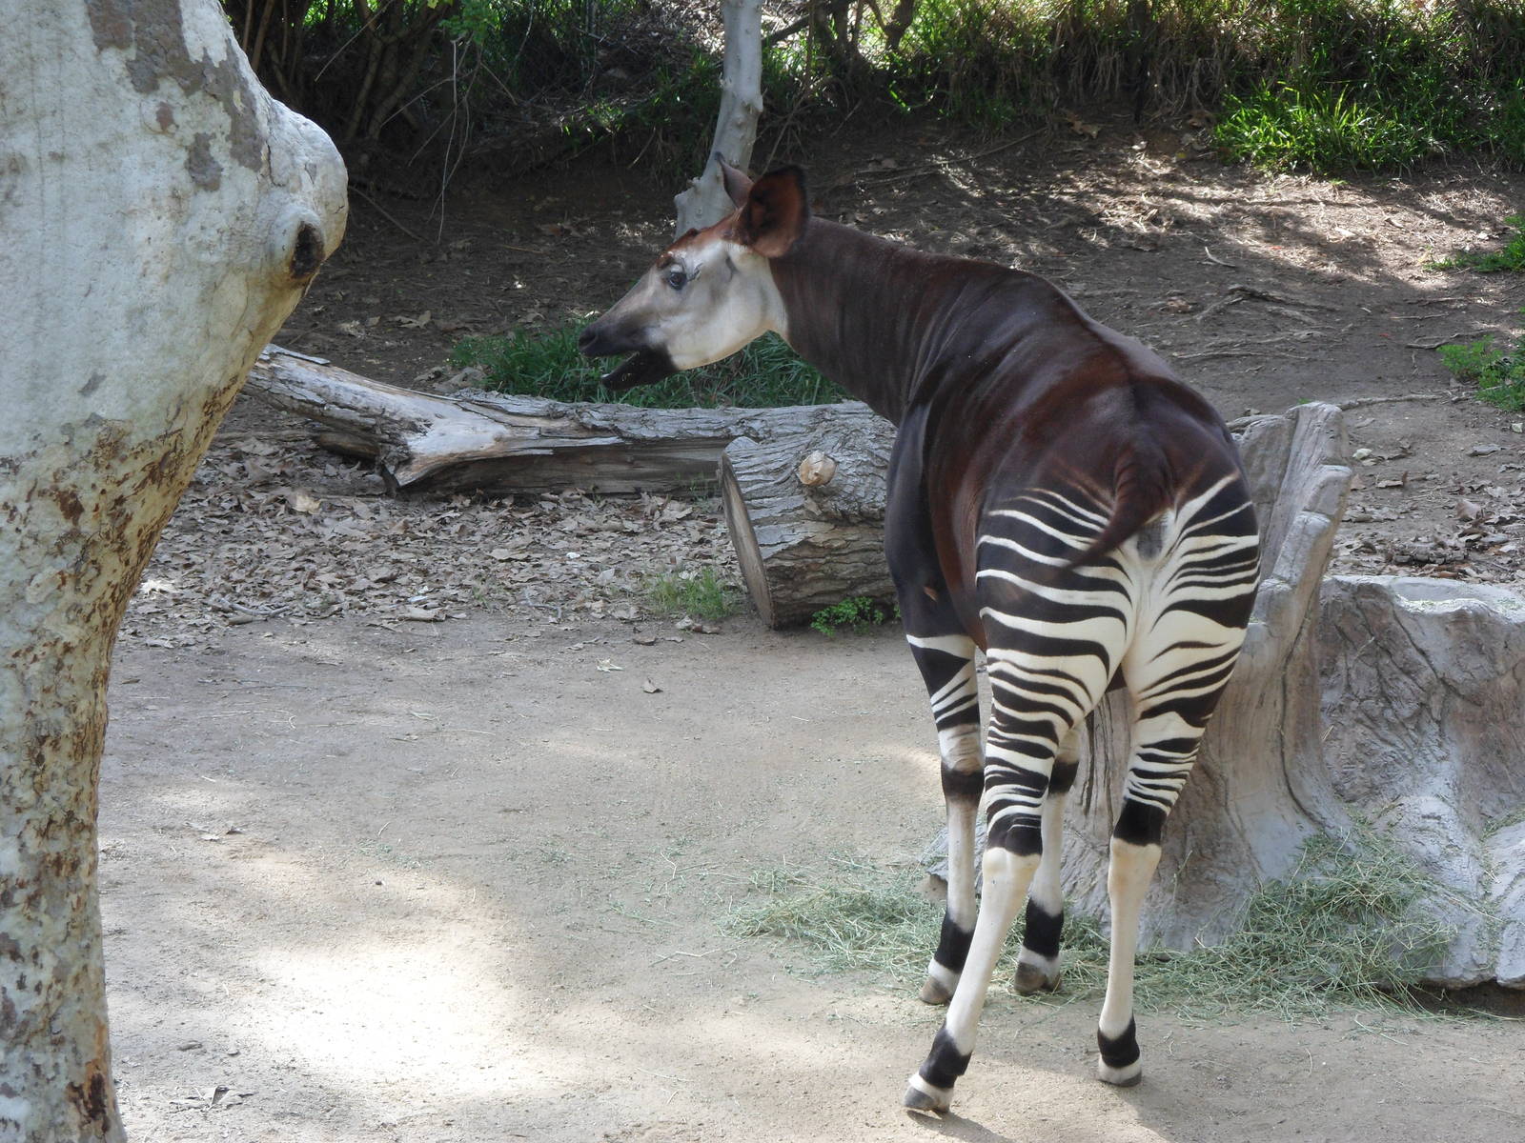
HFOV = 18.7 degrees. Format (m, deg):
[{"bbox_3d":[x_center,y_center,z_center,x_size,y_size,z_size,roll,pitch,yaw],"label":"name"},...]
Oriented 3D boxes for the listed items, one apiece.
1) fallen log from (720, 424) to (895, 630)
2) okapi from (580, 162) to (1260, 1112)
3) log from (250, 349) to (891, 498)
[{"bbox_3d":[0.348,-0.167,16.400,0.950,0.660,0.660,-1,6,-9],"label":"fallen log"},{"bbox_3d":[0.326,0.076,9.770,1.038,1.830,1.722,-2,6,-16],"label":"okapi"},{"bbox_3d":[-0.822,-0.601,18.600,2.850,0.500,0.550,0,6,4],"label":"log"}]

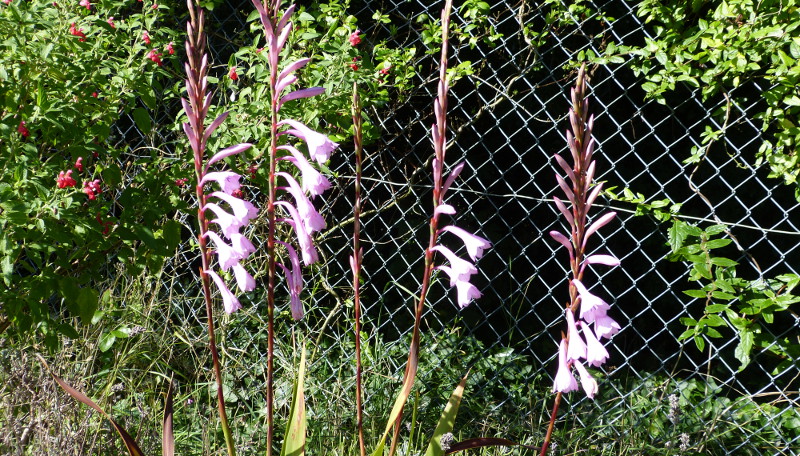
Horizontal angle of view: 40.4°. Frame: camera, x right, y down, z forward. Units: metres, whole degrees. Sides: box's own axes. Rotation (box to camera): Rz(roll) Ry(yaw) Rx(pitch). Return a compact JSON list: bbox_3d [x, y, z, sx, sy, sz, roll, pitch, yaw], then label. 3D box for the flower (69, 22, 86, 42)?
[{"bbox_3d":[-0.711,-0.432,2.400,0.036,0.042,0.034,-2,9,-22],"label":"flower"}]

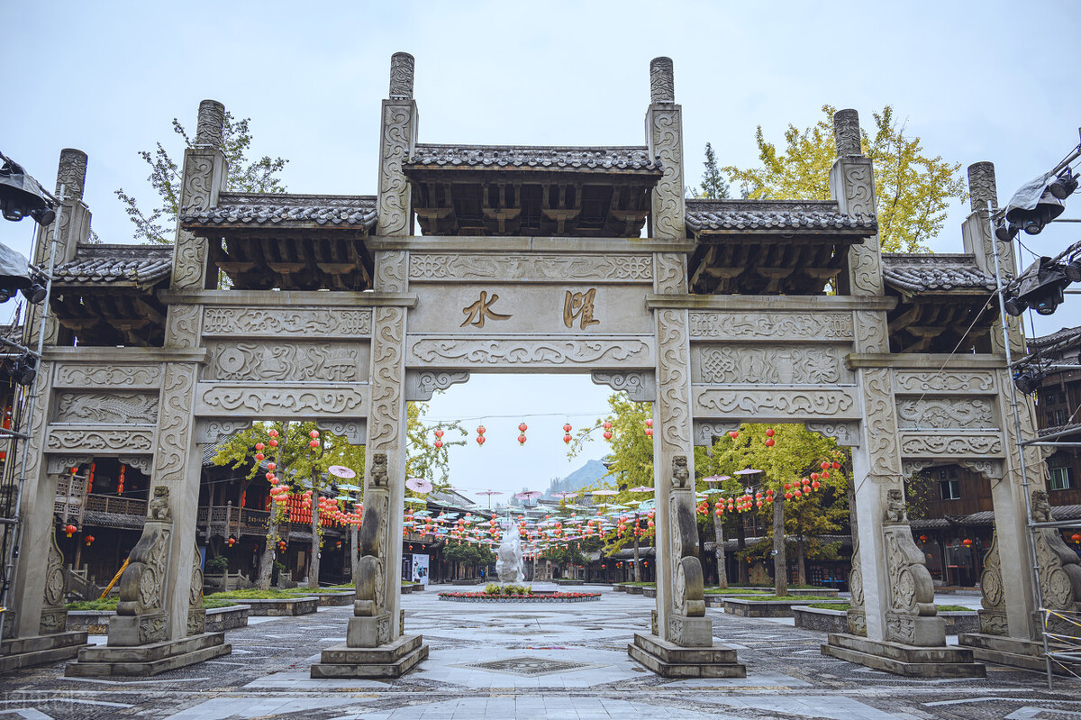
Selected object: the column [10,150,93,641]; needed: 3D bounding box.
[{"bbox_3d":[-7.860,0.324,13.831,0.570,7.900,0.600,0,-14,-1],"label":"column"}]

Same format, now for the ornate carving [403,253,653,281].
[{"bbox_3d":[-0.148,-1.506,14.139,3.920,0.411,0.130,0,-14,-1],"label":"ornate carving"}]

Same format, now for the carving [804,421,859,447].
[{"bbox_3d":[4.597,1.172,13.750,0.814,0.400,0.133,0,-13,-1],"label":"carving"}]

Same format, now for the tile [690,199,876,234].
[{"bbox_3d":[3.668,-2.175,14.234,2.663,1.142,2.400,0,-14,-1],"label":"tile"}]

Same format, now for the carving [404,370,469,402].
[{"bbox_3d":[-1.623,0.407,13.779,0.998,0.515,0.133,0,-13,-1],"label":"carving"}]

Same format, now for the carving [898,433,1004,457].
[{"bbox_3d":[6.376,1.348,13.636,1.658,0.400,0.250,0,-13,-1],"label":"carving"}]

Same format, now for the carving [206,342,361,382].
[{"bbox_3d":[-4.075,0.029,13.838,2.370,0.630,0.130,0,-14,-1],"label":"carving"}]

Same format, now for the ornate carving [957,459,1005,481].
[{"bbox_3d":[6.918,1.715,13.689,0.624,0.319,0.160,0,-14,-1],"label":"ornate carving"}]

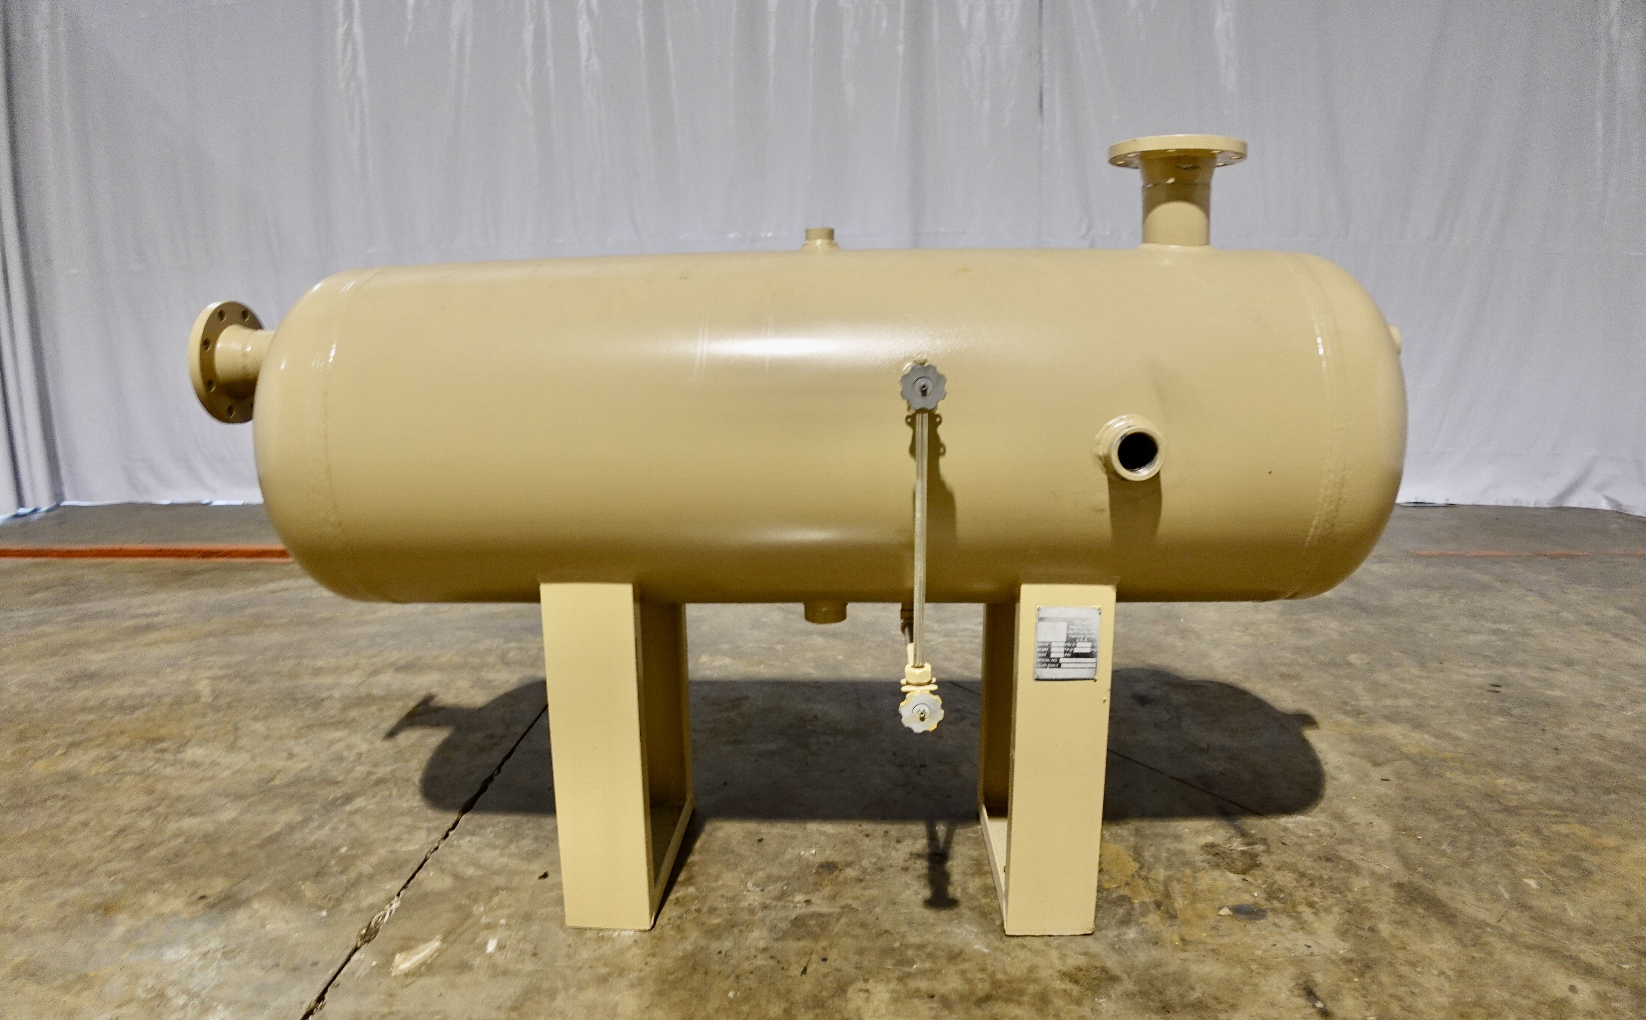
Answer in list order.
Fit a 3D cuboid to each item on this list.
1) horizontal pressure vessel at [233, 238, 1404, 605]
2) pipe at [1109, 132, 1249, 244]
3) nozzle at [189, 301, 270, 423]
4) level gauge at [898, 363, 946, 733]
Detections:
[{"bbox_3d":[0.008,-0.142,1.912,1.940,0.610,0.610,0,9,3],"label":"horizontal pressure vessel"},{"bbox_3d":[0.589,-0.519,1.820,0.229,0.180,0.229,0,9,3],"label":"pipe"},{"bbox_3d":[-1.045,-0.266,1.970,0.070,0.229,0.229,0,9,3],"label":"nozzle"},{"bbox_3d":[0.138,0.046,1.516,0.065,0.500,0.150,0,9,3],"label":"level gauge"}]

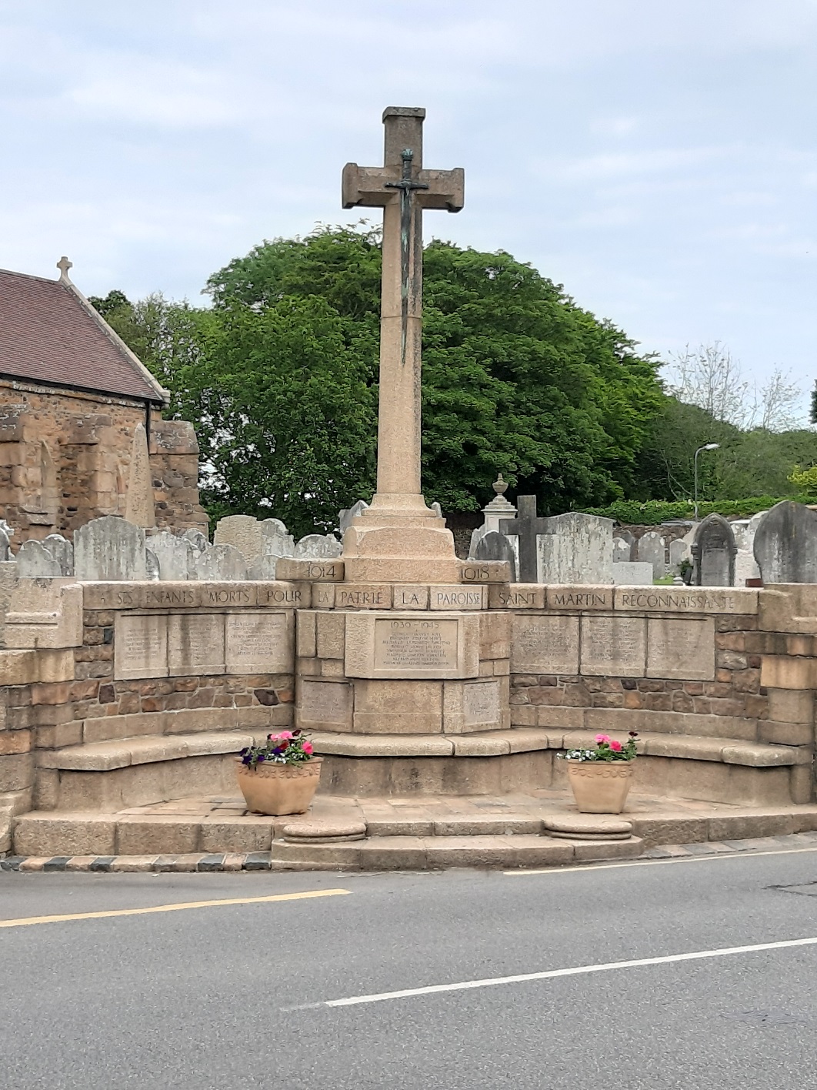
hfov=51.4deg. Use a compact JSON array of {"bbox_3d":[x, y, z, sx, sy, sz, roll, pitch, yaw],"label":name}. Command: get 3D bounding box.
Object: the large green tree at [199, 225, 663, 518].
[{"bbox_3d":[0.876,-5.498,33.000,18.000,13.800,15.000,1,-1,0],"label":"large green tree"}]

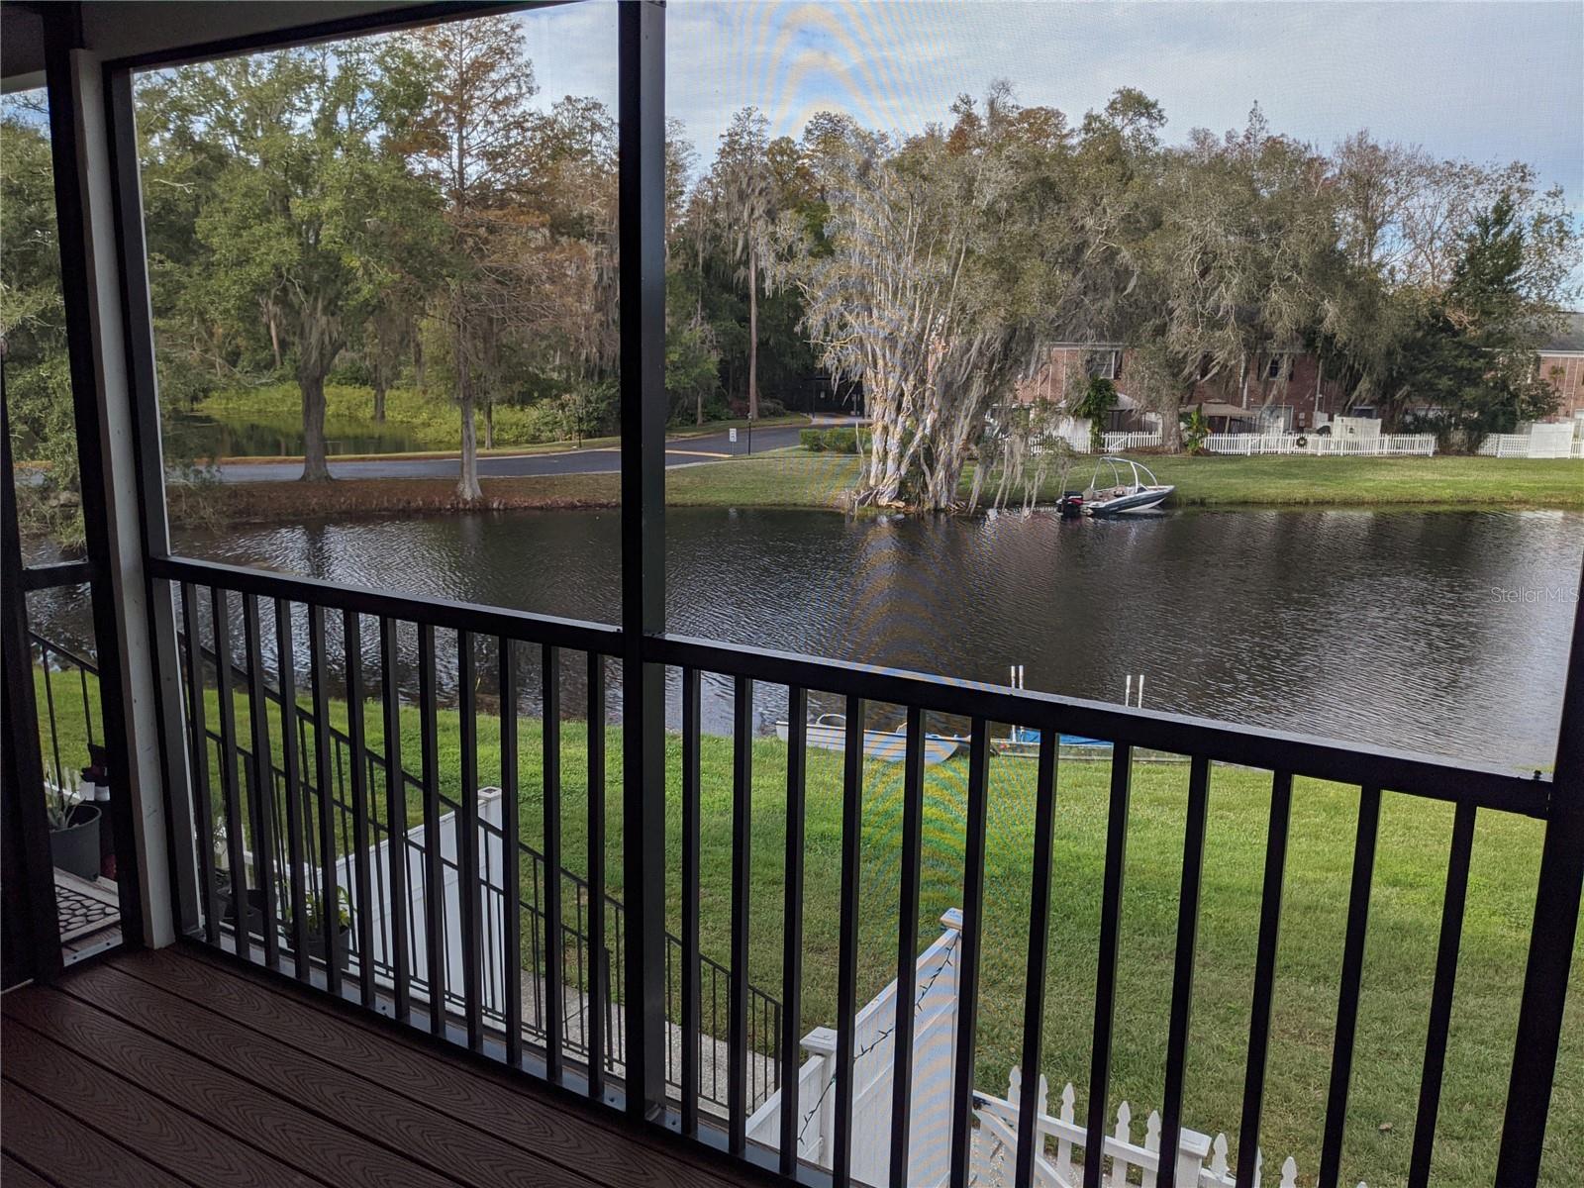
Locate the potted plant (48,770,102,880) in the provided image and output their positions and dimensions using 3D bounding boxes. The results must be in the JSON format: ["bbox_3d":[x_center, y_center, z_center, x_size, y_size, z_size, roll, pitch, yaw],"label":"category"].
[{"bbox_3d":[-2.562,0.818,4.323,0.278,0.387,0.278,7,12,30],"label":"potted plant"}]

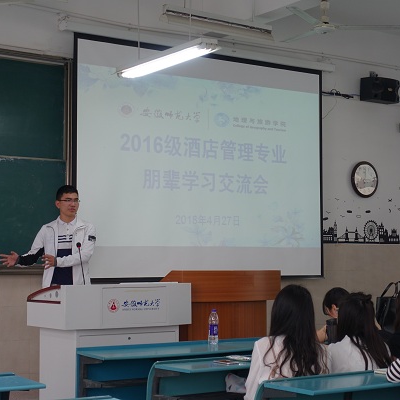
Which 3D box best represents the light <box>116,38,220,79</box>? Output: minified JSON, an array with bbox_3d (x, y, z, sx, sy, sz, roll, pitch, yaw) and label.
[{"bbox_3d":[-0.259,-1.007,6.783,0.140,0.075,1.240,3,-4,-34],"label":"light"}]

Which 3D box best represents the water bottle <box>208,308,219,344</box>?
[{"bbox_3d":[0.088,0.827,6.080,0.064,0.232,0.064,0,-3,0],"label":"water bottle"}]

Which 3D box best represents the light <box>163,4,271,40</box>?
[{"bbox_3d":[0.194,-1.666,8.932,1.240,0.160,0.170,3,-4,-34],"label":"light"}]

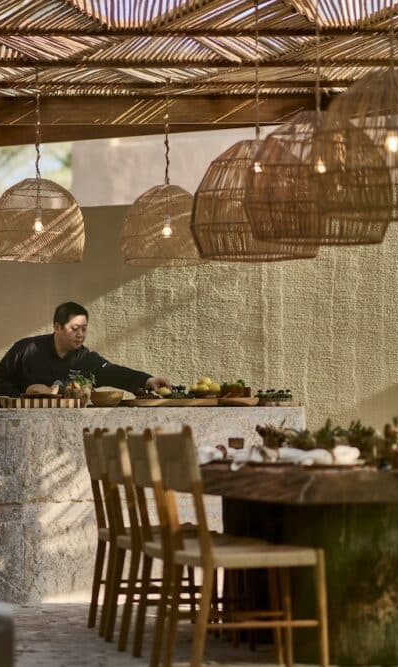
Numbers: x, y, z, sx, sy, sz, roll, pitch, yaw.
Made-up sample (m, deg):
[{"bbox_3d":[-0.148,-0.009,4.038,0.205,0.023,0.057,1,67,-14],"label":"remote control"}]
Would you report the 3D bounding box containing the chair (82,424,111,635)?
[{"bbox_3d":[-0.211,0.842,10.148,0.510,0.875,0.475,0,-2,-9],"label":"chair"}]

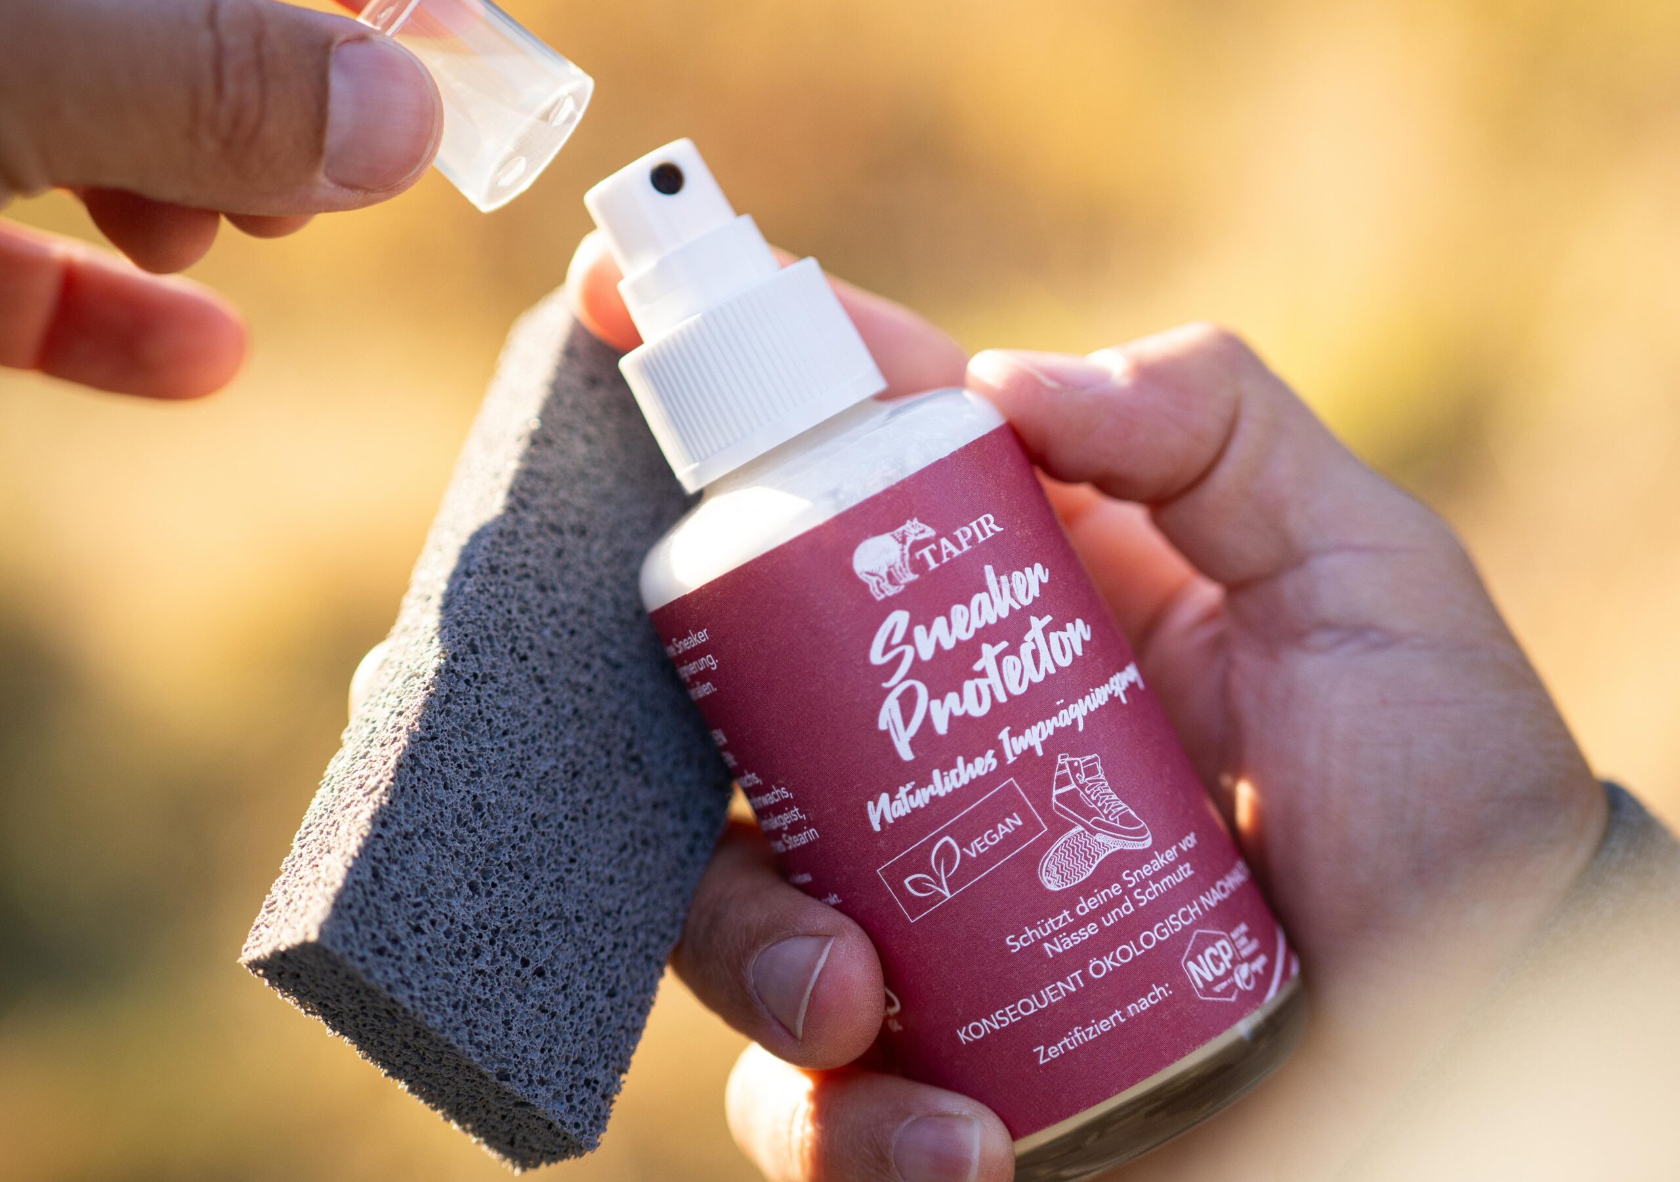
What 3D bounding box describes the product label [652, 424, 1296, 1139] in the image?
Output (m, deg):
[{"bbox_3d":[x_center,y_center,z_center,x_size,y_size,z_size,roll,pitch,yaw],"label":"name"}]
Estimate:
[{"bbox_3d":[0.016,0.023,0.506,0.046,0.071,0.046,-28,1,0],"label":"product label"}]

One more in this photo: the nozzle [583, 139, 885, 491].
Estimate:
[{"bbox_3d":[-0.015,-0.033,0.505,0.026,0.036,0.026,-28,1,0],"label":"nozzle"}]

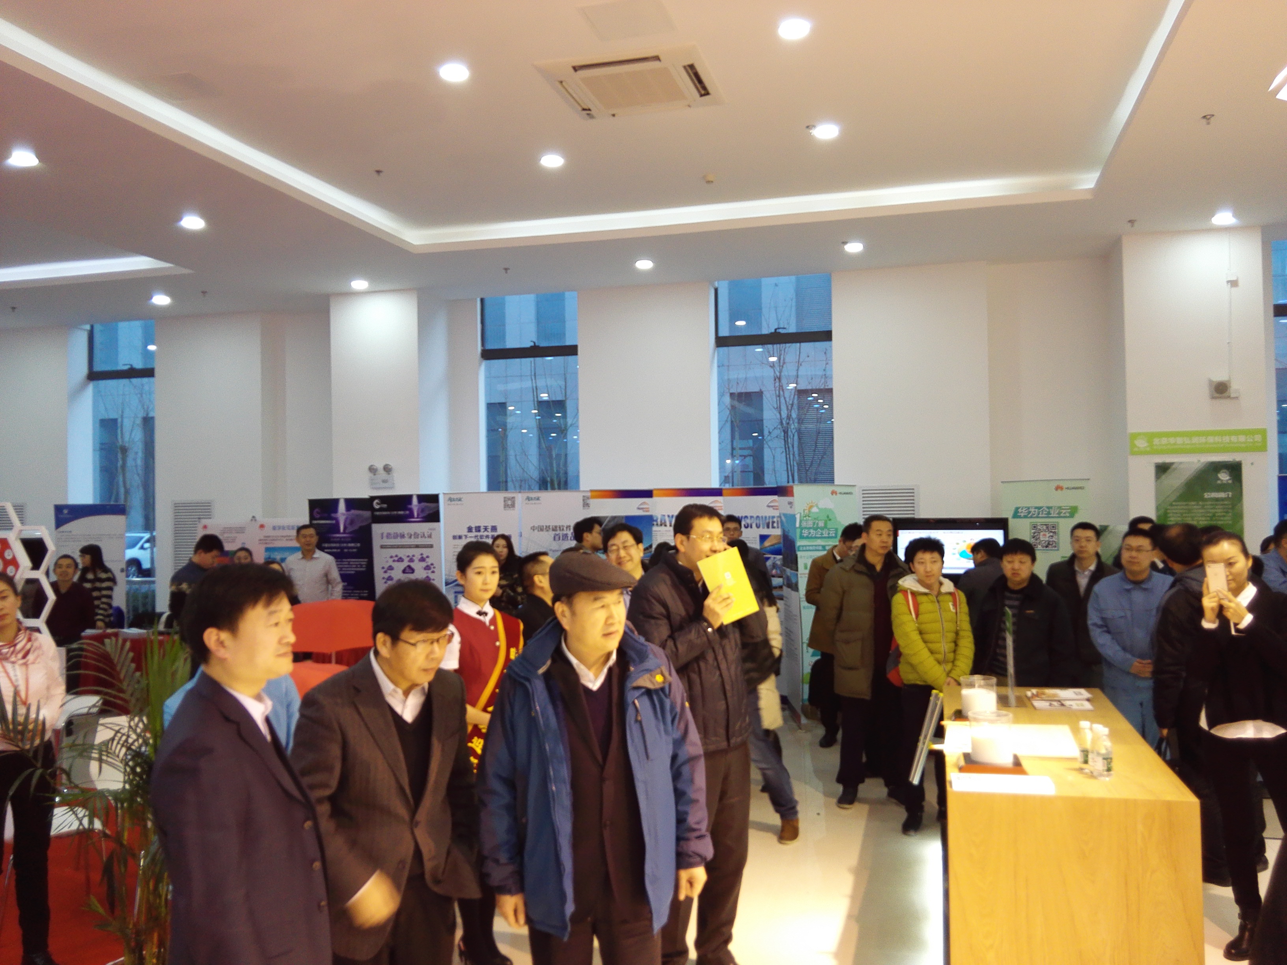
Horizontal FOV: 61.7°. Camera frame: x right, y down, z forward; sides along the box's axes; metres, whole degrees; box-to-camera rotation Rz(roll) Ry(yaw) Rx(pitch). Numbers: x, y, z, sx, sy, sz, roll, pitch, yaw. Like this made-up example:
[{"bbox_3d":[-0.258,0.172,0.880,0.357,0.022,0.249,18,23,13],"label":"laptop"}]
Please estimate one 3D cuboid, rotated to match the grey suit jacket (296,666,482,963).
[{"bbox_3d":[-0.627,0.769,2.630,0.490,0.680,0.400,0,-2,-42],"label":"grey suit jacket"}]

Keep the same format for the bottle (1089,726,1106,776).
[{"bbox_3d":[1.600,0.941,3.800,0.062,0.178,0.062,-1,-1,15],"label":"bottle"}]

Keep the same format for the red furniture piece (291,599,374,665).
[{"bbox_3d":[-2.088,1.446,7.400,0.800,1.200,0.550,-1,-1,-6],"label":"red furniture piece"}]

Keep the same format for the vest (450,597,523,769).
[{"bbox_3d":[-0.627,0.821,4.350,0.360,0.680,0.250,-1,-1,-23],"label":"vest"}]

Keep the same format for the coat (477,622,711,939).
[{"bbox_3d":[-0.132,0.750,2.750,0.570,0.790,0.340,-1,-1,-10],"label":"coat"}]

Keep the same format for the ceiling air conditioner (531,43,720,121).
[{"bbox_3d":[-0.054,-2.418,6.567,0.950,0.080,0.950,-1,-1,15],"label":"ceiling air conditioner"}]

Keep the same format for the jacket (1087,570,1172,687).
[{"bbox_3d":[2.762,0.821,6.050,0.510,0.680,0.320,-2,-2,34],"label":"jacket"}]

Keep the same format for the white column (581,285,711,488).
[{"bbox_3d":[0.065,-0.004,11.743,1.470,4.180,0.350,-1,-1,15],"label":"white column"}]

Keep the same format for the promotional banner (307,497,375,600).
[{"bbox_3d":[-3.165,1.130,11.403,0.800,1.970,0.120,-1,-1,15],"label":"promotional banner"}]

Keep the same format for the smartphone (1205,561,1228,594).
[{"bbox_3d":[2.235,0.382,4.200,0.067,0.138,0.008,-5,-1,33],"label":"smartphone"}]

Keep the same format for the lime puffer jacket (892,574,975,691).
[{"bbox_3d":[1.633,0.835,6.070,0.460,0.650,0.320,-1,-1,-6],"label":"lime puffer jacket"}]

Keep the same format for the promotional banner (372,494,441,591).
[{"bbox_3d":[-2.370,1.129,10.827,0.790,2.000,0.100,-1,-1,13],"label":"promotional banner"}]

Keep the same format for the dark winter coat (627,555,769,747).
[{"bbox_3d":[0.216,0.656,4.250,0.510,0.760,0.400,0,-2,-35],"label":"dark winter coat"}]

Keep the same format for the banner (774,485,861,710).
[{"bbox_3d":[1.538,1.021,9.400,0.760,2.000,0.150,-1,-1,-7],"label":"banner"}]

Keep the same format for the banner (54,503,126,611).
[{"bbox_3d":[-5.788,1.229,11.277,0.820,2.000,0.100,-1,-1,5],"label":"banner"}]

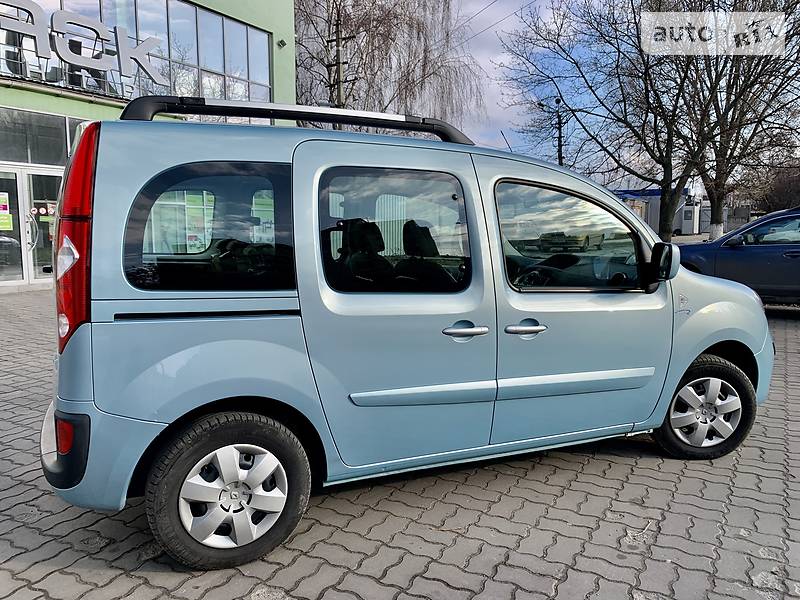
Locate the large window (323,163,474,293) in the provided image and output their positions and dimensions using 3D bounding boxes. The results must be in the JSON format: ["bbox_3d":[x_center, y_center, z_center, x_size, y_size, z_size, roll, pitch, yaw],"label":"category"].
[{"bbox_3d":[-0.004,-0.297,2.588,0.700,0.540,0.040,-3,-4,-25],"label":"large window"}]

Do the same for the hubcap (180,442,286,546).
[{"bbox_3d":[-0.649,0.764,2.359,0.412,0.412,0.050,-3,6,-25],"label":"hubcap"}]

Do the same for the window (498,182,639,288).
[{"bbox_3d":[0.870,-0.309,3.013,0.890,0.535,0.045,-3,-4,-27],"label":"window"}]

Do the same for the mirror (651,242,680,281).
[{"bbox_3d":[1.330,-0.193,3.032,0.100,0.198,0.160,-3,6,-25],"label":"mirror"}]

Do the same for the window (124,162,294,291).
[{"bbox_3d":[-0.706,-0.279,2.288,0.625,0.495,0.040,-3,-4,-23],"label":"window"}]

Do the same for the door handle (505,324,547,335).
[{"bbox_3d":[0.595,0.136,2.810,0.240,0.038,0.048,-3,6,-25],"label":"door handle"}]

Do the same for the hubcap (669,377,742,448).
[{"bbox_3d":[1.763,0.645,3.480,0.412,0.412,0.050,0,9,-1],"label":"hubcap"}]

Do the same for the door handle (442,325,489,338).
[{"bbox_3d":[0.292,0.142,2.670,0.235,0.042,0.048,-3,6,-25],"label":"door handle"}]

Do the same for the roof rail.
[{"bbox_3d":[-0.345,-0.769,2.553,1.550,0.120,0.065,-3,6,-25],"label":"roof rail"}]

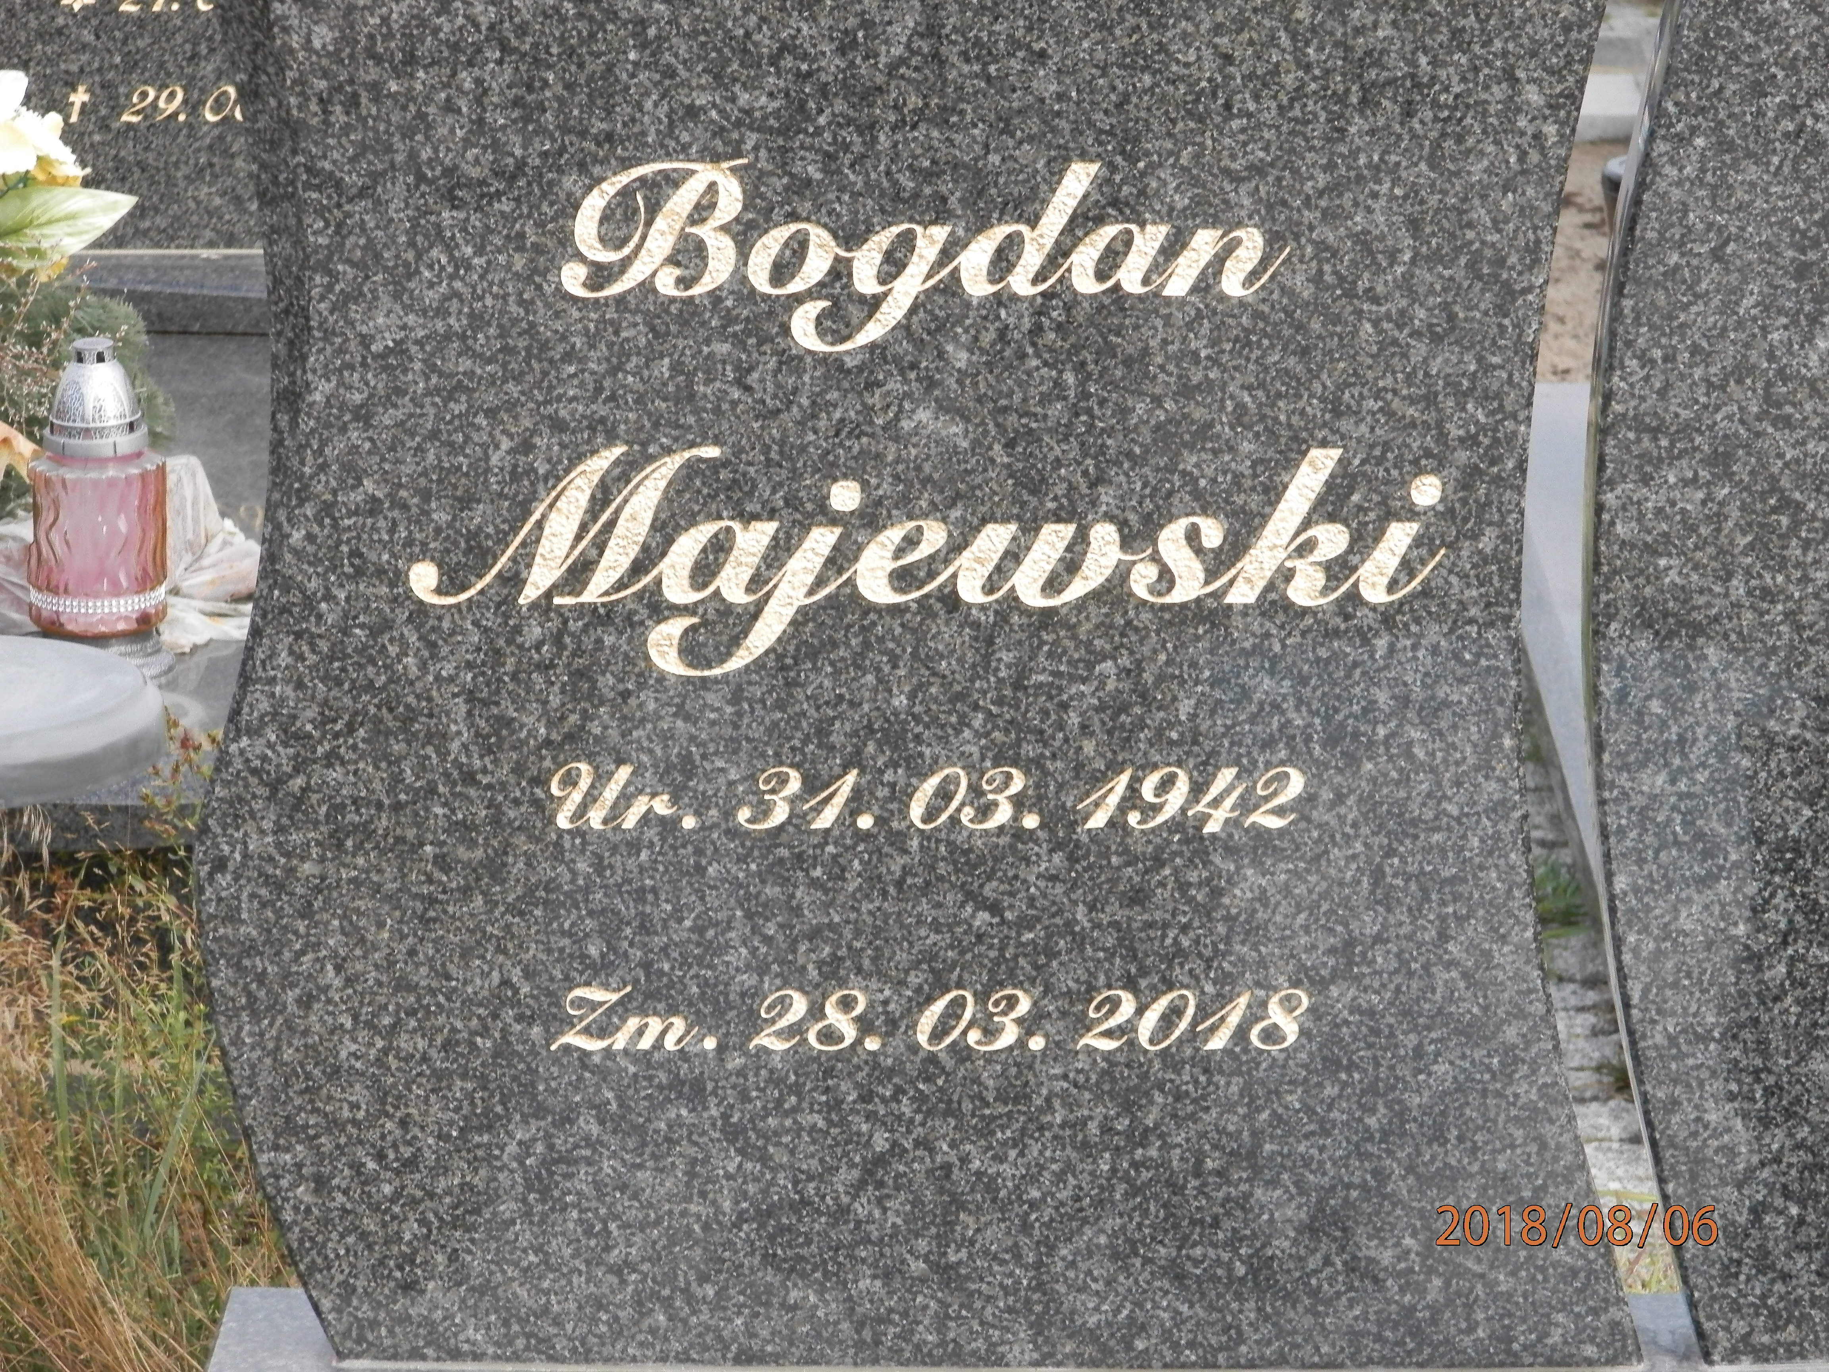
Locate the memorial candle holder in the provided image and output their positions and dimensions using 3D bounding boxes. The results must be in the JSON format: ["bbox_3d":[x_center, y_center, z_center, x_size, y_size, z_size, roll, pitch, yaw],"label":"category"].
[{"bbox_3d":[-0.592,-0.132,5.050,0.109,0.238,0.109,0,15,0],"label":"memorial candle holder"}]

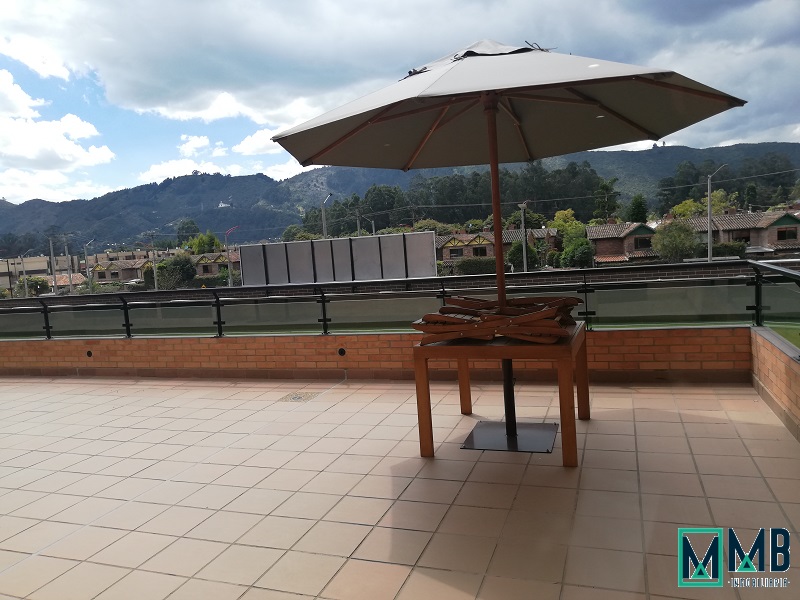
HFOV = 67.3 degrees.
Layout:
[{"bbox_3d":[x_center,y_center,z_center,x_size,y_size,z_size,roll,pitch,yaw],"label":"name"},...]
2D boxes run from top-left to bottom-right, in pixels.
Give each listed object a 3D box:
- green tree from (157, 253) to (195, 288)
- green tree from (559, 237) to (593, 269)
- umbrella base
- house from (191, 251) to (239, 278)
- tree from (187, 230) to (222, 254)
[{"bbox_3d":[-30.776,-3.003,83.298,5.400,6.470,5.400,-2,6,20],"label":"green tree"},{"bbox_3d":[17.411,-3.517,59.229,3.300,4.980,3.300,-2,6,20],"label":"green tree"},{"bbox_3d":[0.796,0.956,4.258,0.600,0.020,0.600,-2,6,20],"label":"umbrella base"},{"bbox_3d":[-27.581,-4.531,96.074,9.500,6.690,8.000,-2,6,20],"label":"house"},{"bbox_3d":[-34.312,-7.783,106.216,6.400,8.960,6.000,-2,6,20],"label":"tree"}]

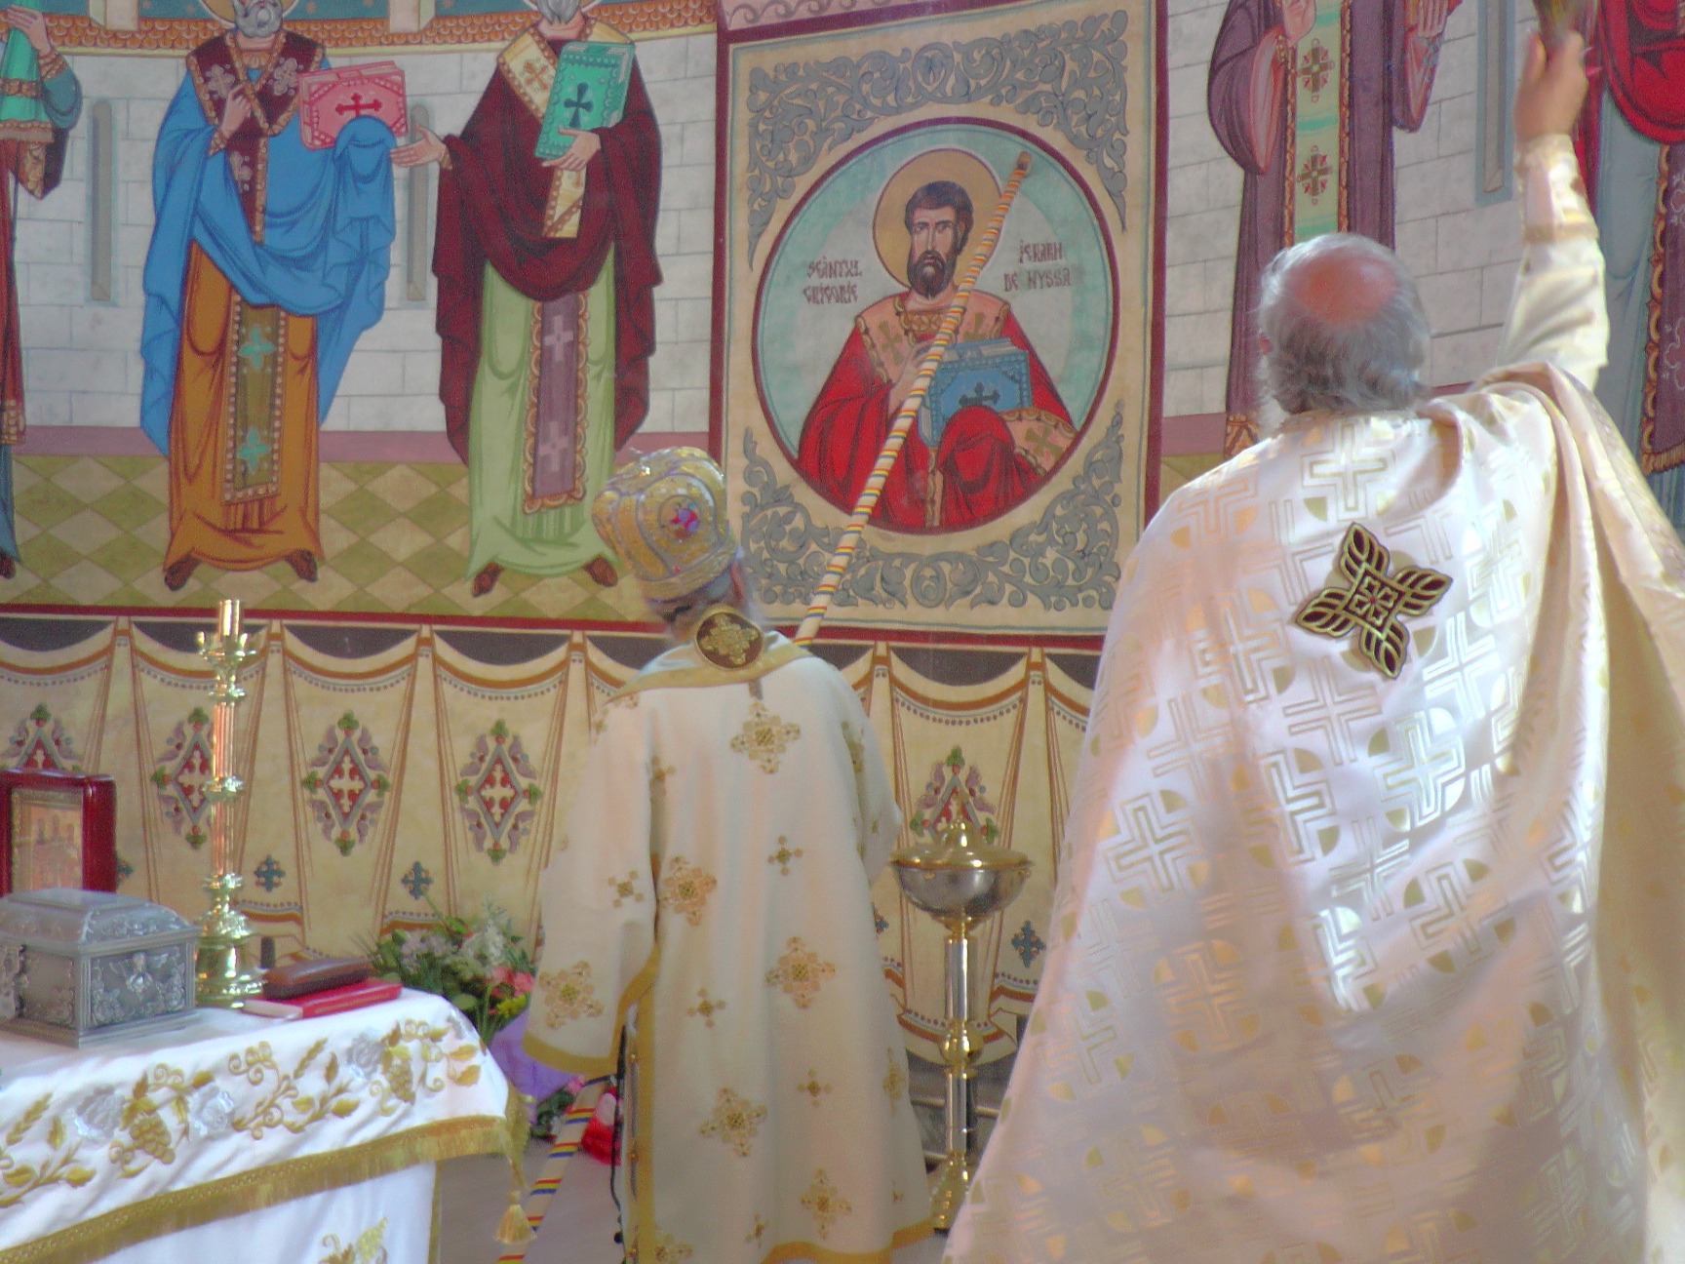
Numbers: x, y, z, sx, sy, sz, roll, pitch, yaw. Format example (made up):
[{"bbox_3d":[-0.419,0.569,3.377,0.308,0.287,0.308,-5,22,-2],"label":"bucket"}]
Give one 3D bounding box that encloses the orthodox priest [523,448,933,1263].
[{"bbox_3d":[-0.240,0.506,3.750,0.820,1.780,0.600,1,1,6],"label":"orthodox priest"}]

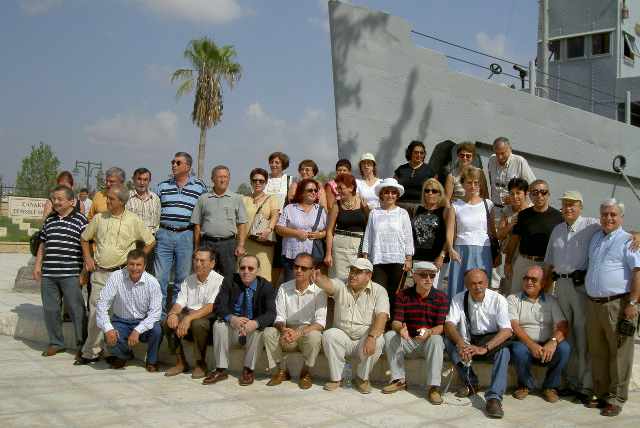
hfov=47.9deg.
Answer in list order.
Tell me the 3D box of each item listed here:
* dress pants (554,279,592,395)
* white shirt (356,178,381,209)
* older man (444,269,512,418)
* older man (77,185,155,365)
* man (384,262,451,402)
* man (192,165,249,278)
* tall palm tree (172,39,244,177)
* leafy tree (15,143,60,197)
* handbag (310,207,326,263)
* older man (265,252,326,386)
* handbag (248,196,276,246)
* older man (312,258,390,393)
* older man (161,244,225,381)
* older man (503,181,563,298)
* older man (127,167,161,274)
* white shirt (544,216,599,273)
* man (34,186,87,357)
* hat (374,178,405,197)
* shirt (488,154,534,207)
[{"bbox_3d":[2.151,1.035,6.120,0.380,1.000,0.320,2,1,22],"label":"dress pants"},{"bbox_3d":[0.544,-0.103,7.850,0.420,0.580,0.250,1,1,5],"label":"white shirt"},{"bbox_3d":[1.298,0.987,5.945,0.550,1.050,0.950,1,1,7],"label":"older man"},{"bbox_3d":[-2.009,0.579,7.050,0.700,1.720,0.430,1,1,6],"label":"older man"},{"bbox_3d":[0.828,0.956,6.185,0.550,1.090,0.820,1,1,6],"label":"man"},{"bbox_3d":[-1.013,0.360,7.306,0.560,1.690,0.330,1,1,-5],"label":"man"},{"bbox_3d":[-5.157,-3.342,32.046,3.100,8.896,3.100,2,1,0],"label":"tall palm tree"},{"bbox_3d":[-11.753,-1.269,30.000,1.850,3.400,1.850,1,1,0],"label":"leafy tree"},{"bbox_3d":[-0.015,0.200,7.020,0.200,0.550,0.150,1,1,-12],"label":"handbag"},{"bbox_3d":[-0.220,0.920,6.474,0.540,1.120,0.680,1,1,7],"label":"older man"},{"bbox_3d":[-0.601,0.077,7.453,0.300,0.516,0.120,2,1,-2],"label":"handbag"},{"bbox_3d":[0.272,0.948,6.420,0.660,1.130,0.770,1,1,12],"label":"older man"},{"bbox_3d":[-1.223,0.898,6.886,0.520,1.156,0.750,2,1,14],"label":"older man"},{"bbox_3d":[2.069,0.494,7.009,0.540,1.678,0.340,2,1,14],"label":"older man"},{"bbox_3d":[-1.978,0.327,7.909,0.480,1.674,0.320,1,1,-10],"label":"older man"},{"bbox_3d":[2.164,0.266,6.203,0.520,0.507,0.300,2,1,21],"label":"white shirt"},{"bbox_3d":[-2.653,0.570,7.400,0.500,1.700,0.380,1,1,14],"label":"man"},{"bbox_3d":[0.675,-0.257,7.000,0.290,0.150,0.310,1,1,3],"label":"hat"},{"bbox_3d":[1.885,-0.325,7.100,0.500,0.540,0.320,1,1,16],"label":"shirt"}]

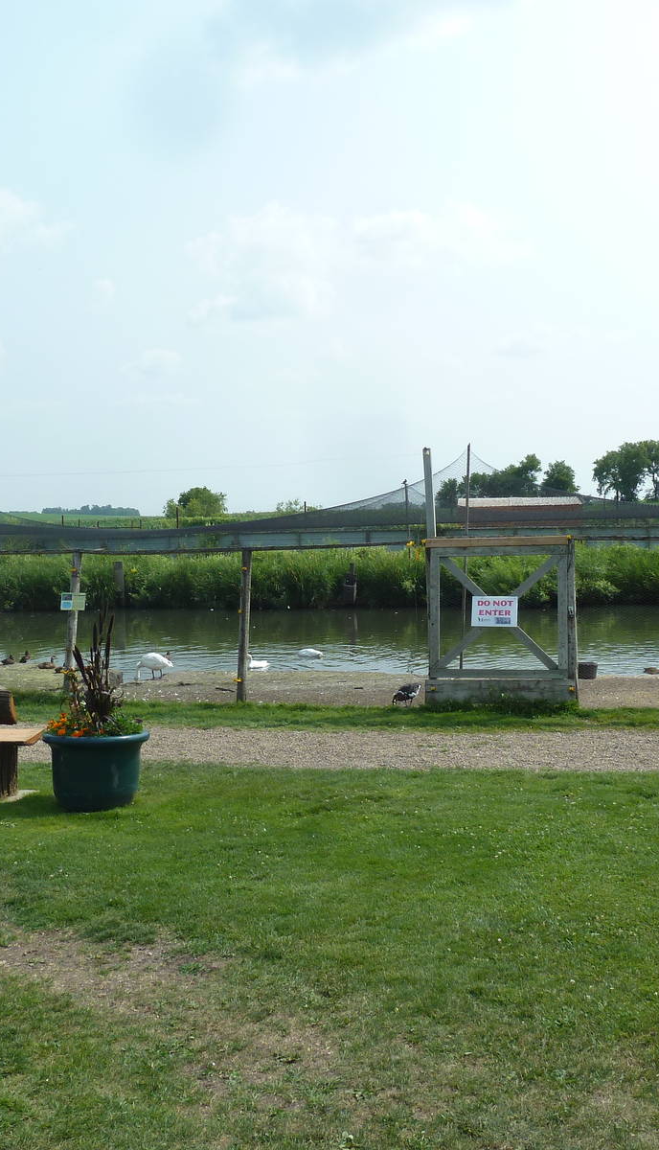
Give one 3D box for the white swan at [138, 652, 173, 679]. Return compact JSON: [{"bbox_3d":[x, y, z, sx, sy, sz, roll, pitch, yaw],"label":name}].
[{"bbox_3d":[-3.137,1.644,20.000,0.630,0.500,0.330,-1,0,6],"label":"white swan"}]

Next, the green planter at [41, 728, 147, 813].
[{"bbox_3d":[-1.700,1.400,8.050,0.770,0.510,0.770,-1,0,0],"label":"green planter"}]

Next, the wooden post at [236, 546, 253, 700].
[{"bbox_3d":[-1.137,0.680,14.800,0.130,2.050,0.130,1,-2,0],"label":"wooden post"}]

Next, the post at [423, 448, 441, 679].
[{"bbox_3d":[1.323,-0.008,14.300,0.120,3.200,0.120,-2,-1,12],"label":"post"}]

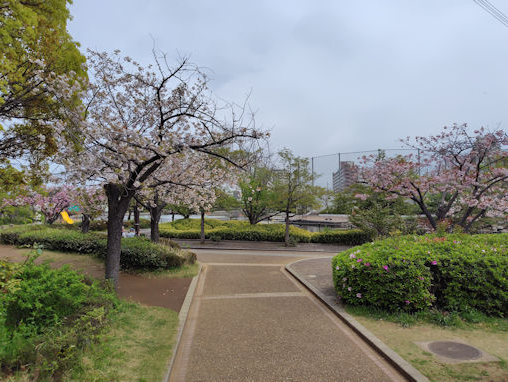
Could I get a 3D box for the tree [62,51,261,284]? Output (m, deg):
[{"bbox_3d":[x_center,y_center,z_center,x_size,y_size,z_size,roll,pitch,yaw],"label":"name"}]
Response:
[{"bbox_3d":[-1.797,-0.422,6.650,3.900,4.600,3.700,0,-3,0],"label":"tree"}]

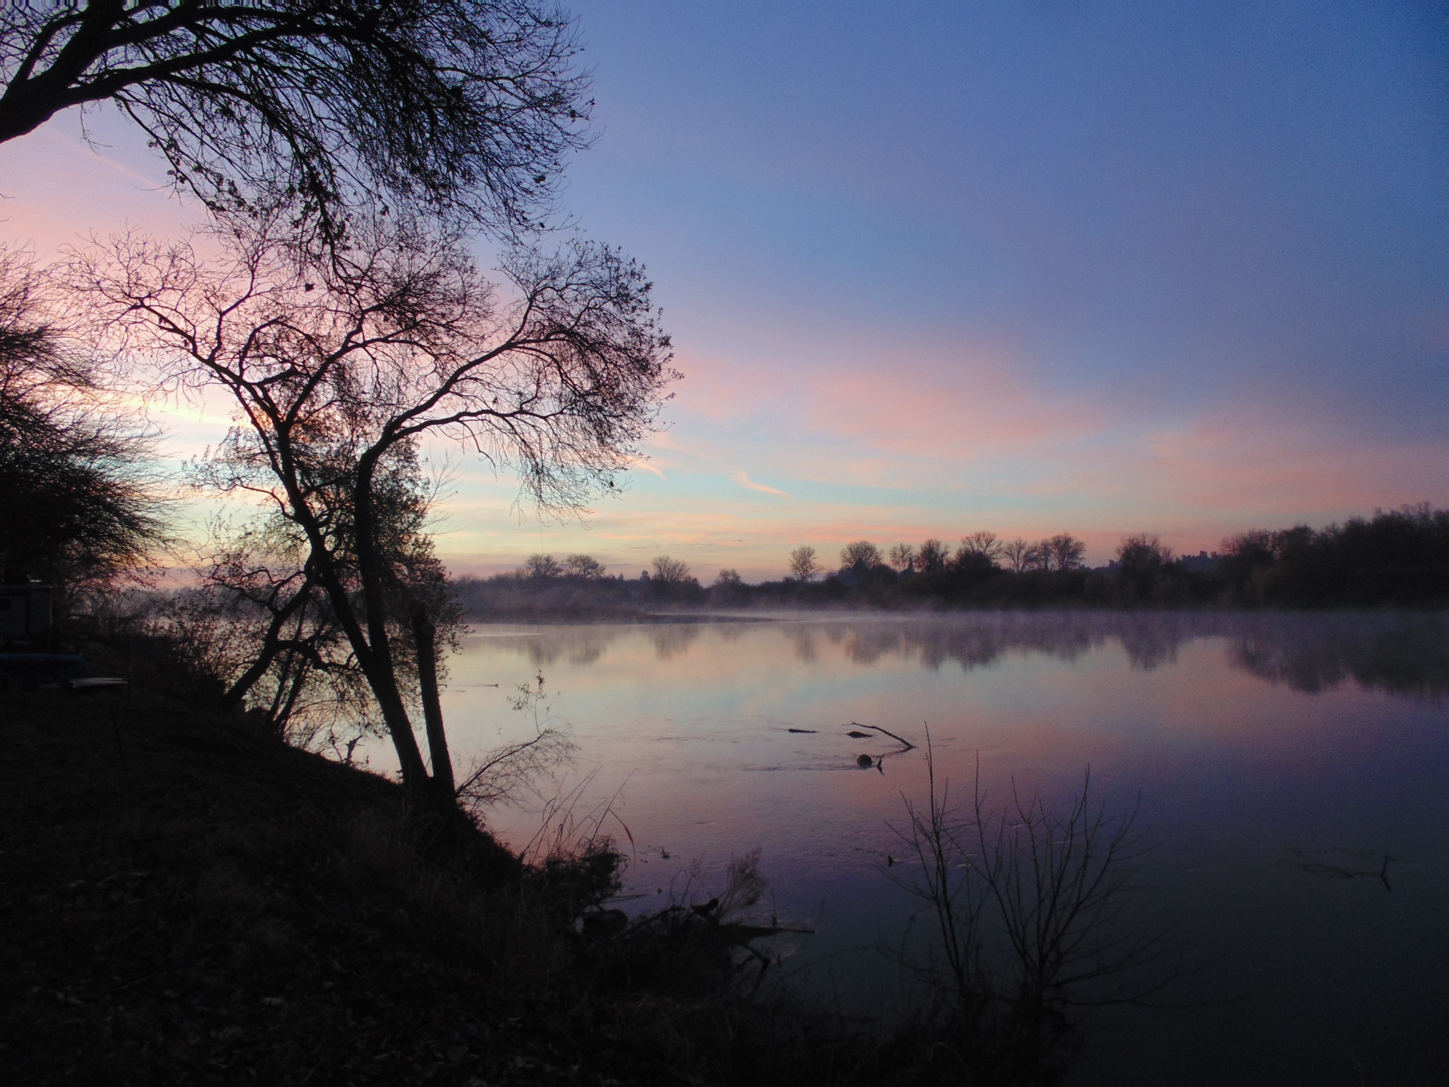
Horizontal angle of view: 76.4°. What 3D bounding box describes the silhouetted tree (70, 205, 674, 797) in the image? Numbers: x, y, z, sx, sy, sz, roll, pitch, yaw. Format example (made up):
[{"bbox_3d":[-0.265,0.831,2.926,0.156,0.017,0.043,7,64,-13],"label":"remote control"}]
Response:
[{"bbox_3d":[-4.150,-0.480,10.800,7.000,6.900,5.800,0,-3,0],"label":"silhouetted tree"}]

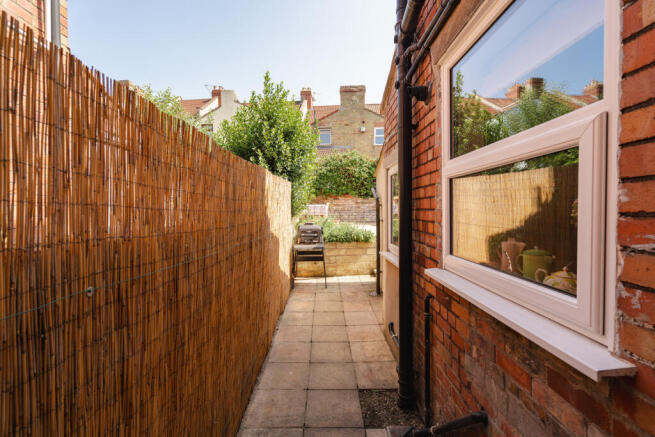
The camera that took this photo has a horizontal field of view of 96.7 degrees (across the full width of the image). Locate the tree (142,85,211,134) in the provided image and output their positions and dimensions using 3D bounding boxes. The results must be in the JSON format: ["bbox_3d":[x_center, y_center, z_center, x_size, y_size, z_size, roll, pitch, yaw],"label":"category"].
[{"bbox_3d":[-4.500,-1.650,8.700,2.400,4.000,2.300,0,2,0],"label":"tree"}]

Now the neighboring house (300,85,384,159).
[{"bbox_3d":[1.750,-4.900,23.500,6.800,8.400,7.000,0,2,0],"label":"neighboring house"}]

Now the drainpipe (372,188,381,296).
[{"bbox_3d":[0.865,0.420,5.050,0.110,1.870,0.090,0,2,-1],"label":"drainpipe"}]

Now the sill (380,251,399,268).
[{"bbox_3d":[0.720,0.445,3.120,0.130,0.040,1.050,0,2,-1],"label":"sill"}]

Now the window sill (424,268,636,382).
[{"bbox_3d":[0.765,0.385,1.360,0.165,0.035,1.250,0,2,-1],"label":"window sill"}]

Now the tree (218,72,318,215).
[{"bbox_3d":[-1.480,-1.500,7.300,2.500,4.100,2.400,0,2,0],"label":"tree"}]

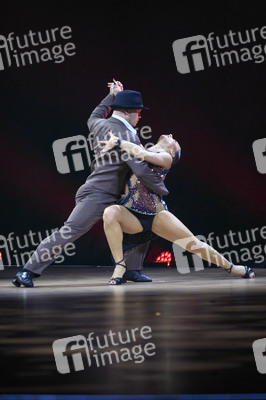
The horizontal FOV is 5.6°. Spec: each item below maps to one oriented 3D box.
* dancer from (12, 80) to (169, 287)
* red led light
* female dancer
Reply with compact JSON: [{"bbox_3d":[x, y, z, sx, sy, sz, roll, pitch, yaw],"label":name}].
[{"bbox_3d":[-0.333,-0.136,22.000,1.200,1.650,0.750,-2,3,-33],"label":"dancer"},{"bbox_3d":[0.270,0.518,24.300,0.170,0.150,0.160,1,3,6],"label":"red led light"},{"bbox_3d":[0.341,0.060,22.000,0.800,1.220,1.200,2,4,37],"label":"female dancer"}]

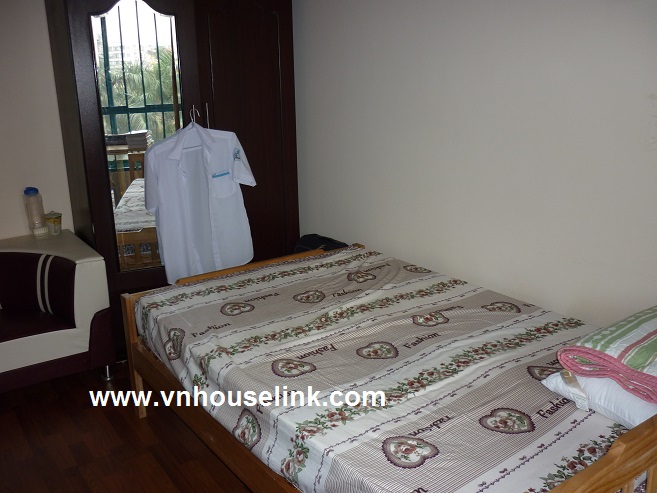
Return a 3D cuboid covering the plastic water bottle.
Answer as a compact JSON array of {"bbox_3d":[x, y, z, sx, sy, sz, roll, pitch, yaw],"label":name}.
[{"bbox_3d":[-1.547,-0.177,3.320,0.087,0.257,0.087,-13,19,-33],"label":"plastic water bottle"}]

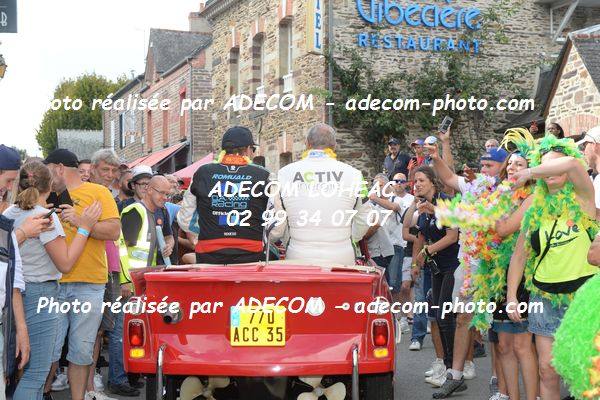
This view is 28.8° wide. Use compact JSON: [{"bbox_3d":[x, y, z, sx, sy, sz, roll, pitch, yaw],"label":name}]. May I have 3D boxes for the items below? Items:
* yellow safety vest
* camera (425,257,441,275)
[{"bbox_3d":[-1.187,0.319,8.550,0.310,0.640,0.460,0,1,25],"label":"yellow safety vest"},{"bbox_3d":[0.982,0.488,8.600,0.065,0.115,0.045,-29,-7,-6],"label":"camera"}]

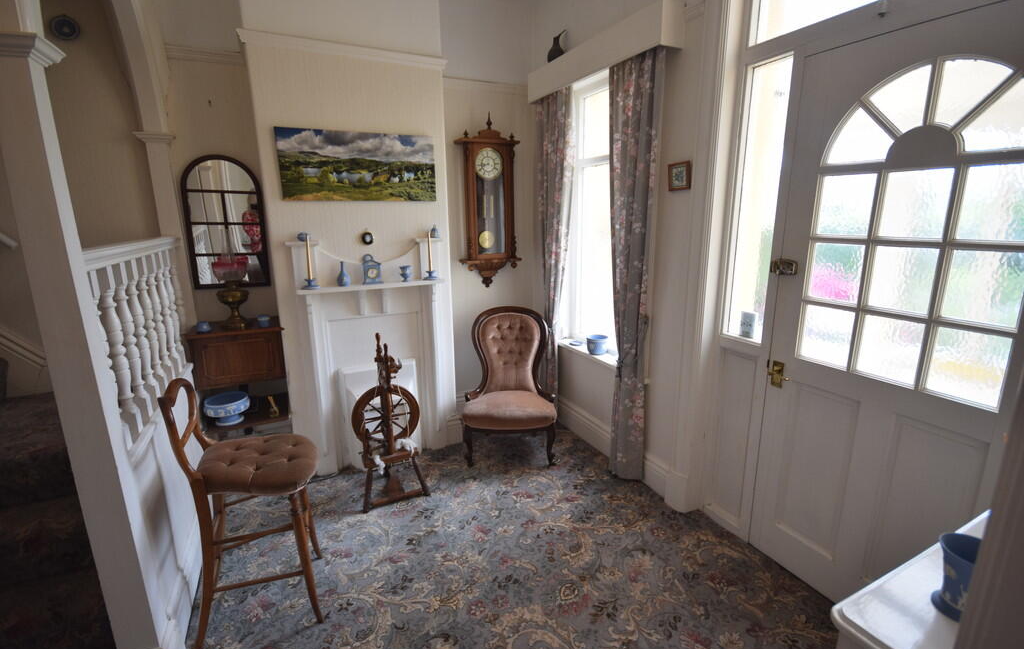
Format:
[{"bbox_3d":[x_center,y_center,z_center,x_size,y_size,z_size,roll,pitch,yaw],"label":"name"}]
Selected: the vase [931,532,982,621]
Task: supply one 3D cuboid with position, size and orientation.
[{"bbox_3d":[0.806,0.456,0.808,0.088,0.130,0.088,-7,14,-25],"label":"vase"}]

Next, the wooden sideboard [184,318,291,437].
[{"bbox_3d":[-1.521,0.463,2.674,0.450,0.940,0.370,-7,14,-25],"label":"wooden sideboard"}]

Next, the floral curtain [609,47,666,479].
[{"bbox_3d":[0.646,-0.226,2.518,0.110,2.270,0.380,-7,14,-25],"label":"floral curtain"}]

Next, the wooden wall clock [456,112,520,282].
[{"bbox_3d":[-0.167,-0.835,3.153,0.450,1.160,0.190,-7,14,-25],"label":"wooden wall clock"}]

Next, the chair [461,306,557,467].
[{"bbox_3d":[-0.021,0.374,3.064,0.560,0.900,0.710,-1,13,-1],"label":"chair"}]

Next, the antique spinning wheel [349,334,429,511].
[{"bbox_3d":[-0.701,0.498,2.517,0.370,0.920,0.360,-7,14,-25],"label":"antique spinning wheel"}]

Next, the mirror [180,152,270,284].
[{"bbox_3d":[-1.626,-0.579,2.594,0.395,0.730,0.030,-7,14,-25],"label":"mirror"}]

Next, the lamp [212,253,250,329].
[{"bbox_3d":[-1.539,-0.191,2.508,0.170,0.410,0.170,-7,14,-25],"label":"lamp"}]

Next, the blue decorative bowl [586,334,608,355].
[{"bbox_3d":[0.570,0.131,3.026,0.142,0.113,0.142,-1,13,0],"label":"blue decorative bowl"}]

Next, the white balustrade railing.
[{"bbox_3d":[-1.439,-0.012,1.790,0.090,0.610,1.180,-7,14,-25],"label":"white balustrade railing"}]

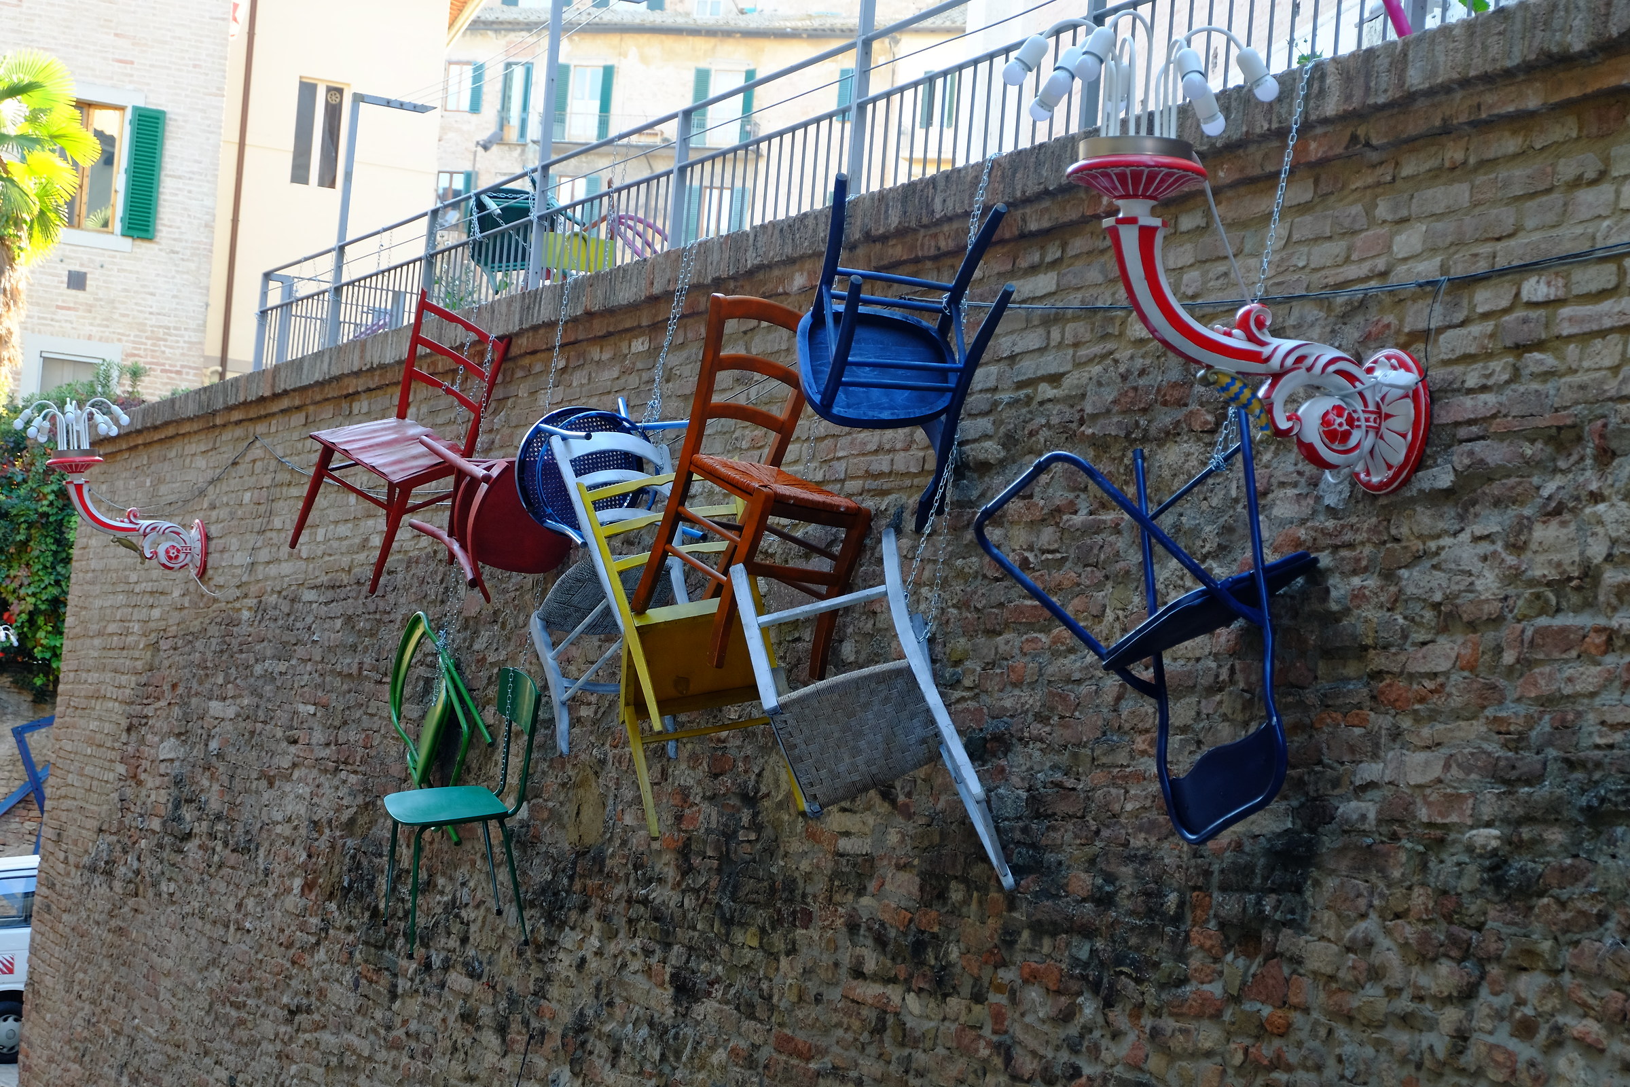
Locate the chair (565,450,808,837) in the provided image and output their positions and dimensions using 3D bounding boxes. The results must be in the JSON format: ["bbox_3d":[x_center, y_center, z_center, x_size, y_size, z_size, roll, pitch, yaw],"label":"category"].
[{"bbox_3d":[-0.329,0.284,9.393,0.463,0.907,0.516,-9,-44,-9],"label":"chair"}]

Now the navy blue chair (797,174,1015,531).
[{"bbox_3d":[0.196,-0.490,8.724,0.485,0.410,0.802,4,-44,-11],"label":"navy blue chair"}]

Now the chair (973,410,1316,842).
[{"bbox_3d":[0.817,0.153,7.346,0.527,0.807,0.466,-24,-9,-32],"label":"chair"}]

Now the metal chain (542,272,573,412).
[{"bbox_3d":[-0.876,-0.686,11.560,0.035,0.493,0.035,12,-10,-21],"label":"metal chain"}]

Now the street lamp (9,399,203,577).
[{"bbox_3d":[-3.472,-0.278,16.950,0.900,0.826,0.550,6,-3,-22],"label":"street lamp"}]

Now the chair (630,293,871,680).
[{"bbox_3d":[-0.130,-0.157,9.363,0.446,0.911,0.477,9,12,-47],"label":"chair"}]

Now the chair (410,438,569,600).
[{"bbox_3d":[-1.050,-0.117,11.732,0.519,0.420,0.846,4,11,-20],"label":"chair"}]

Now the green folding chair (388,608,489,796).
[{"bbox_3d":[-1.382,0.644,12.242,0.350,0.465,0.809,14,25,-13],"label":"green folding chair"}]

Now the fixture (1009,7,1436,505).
[{"bbox_3d":[0.796,-0.560,6.553,0.871,0.855,0.530,6,-3,-22],"label":"fixture"}]

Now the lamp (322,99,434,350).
[{"bbox_3d":[-2.017,-1.412,15.738,0.440,1.300,0.100,6,-3,-22],"label":"lamp"}]

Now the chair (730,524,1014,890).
[{"bbox_3d":[0.138,0.457,8.350,0.451,0.894,0.459,-19,-42,2],"label":"chair"}]

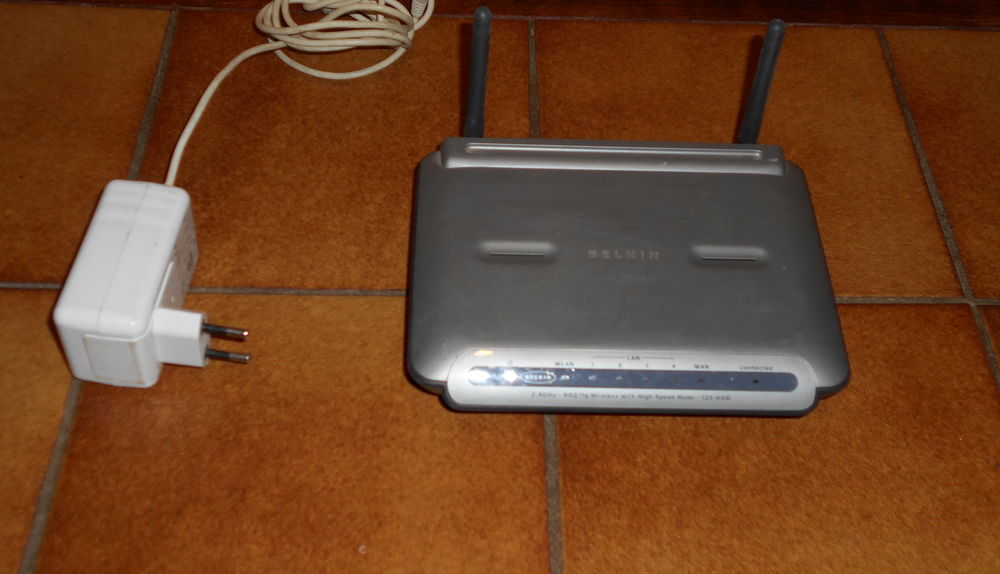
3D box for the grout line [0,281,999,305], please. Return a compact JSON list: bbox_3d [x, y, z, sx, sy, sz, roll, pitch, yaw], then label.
[{"bbox_3d":[0.004,0.005,0.532,0.468,0.005,0.005,1,52,-2],"label":"grout line"}]

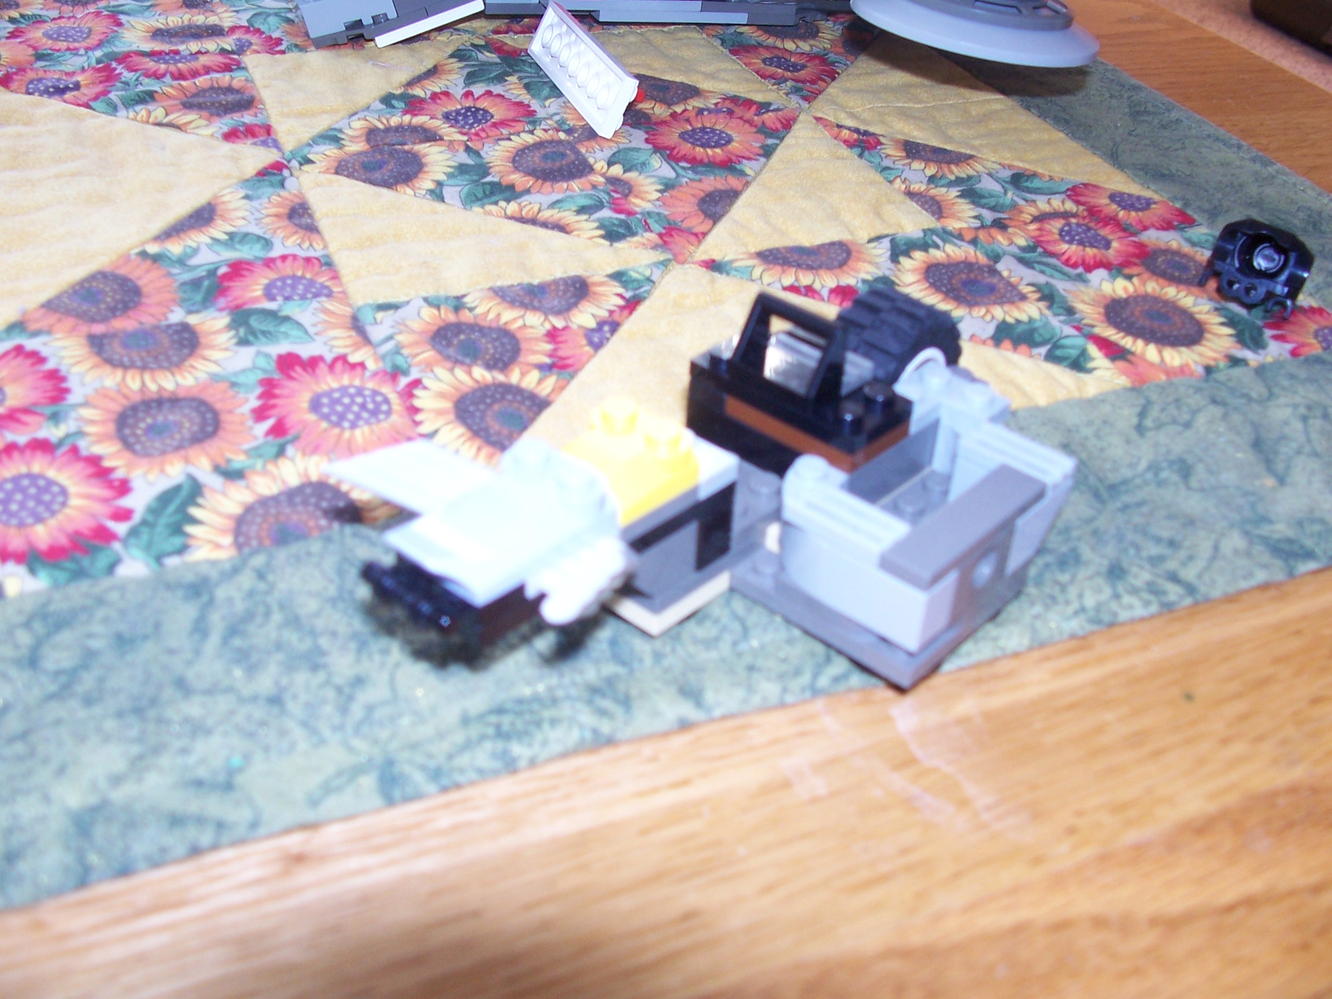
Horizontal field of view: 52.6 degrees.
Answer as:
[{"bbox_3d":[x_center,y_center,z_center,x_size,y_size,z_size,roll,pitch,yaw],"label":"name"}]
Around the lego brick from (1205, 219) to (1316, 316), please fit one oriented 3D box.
[{"bbox_3d":[0.129,-0.050,0.291,0.019,0.015,0.009,31,37,29],"label":"lego brick"}]

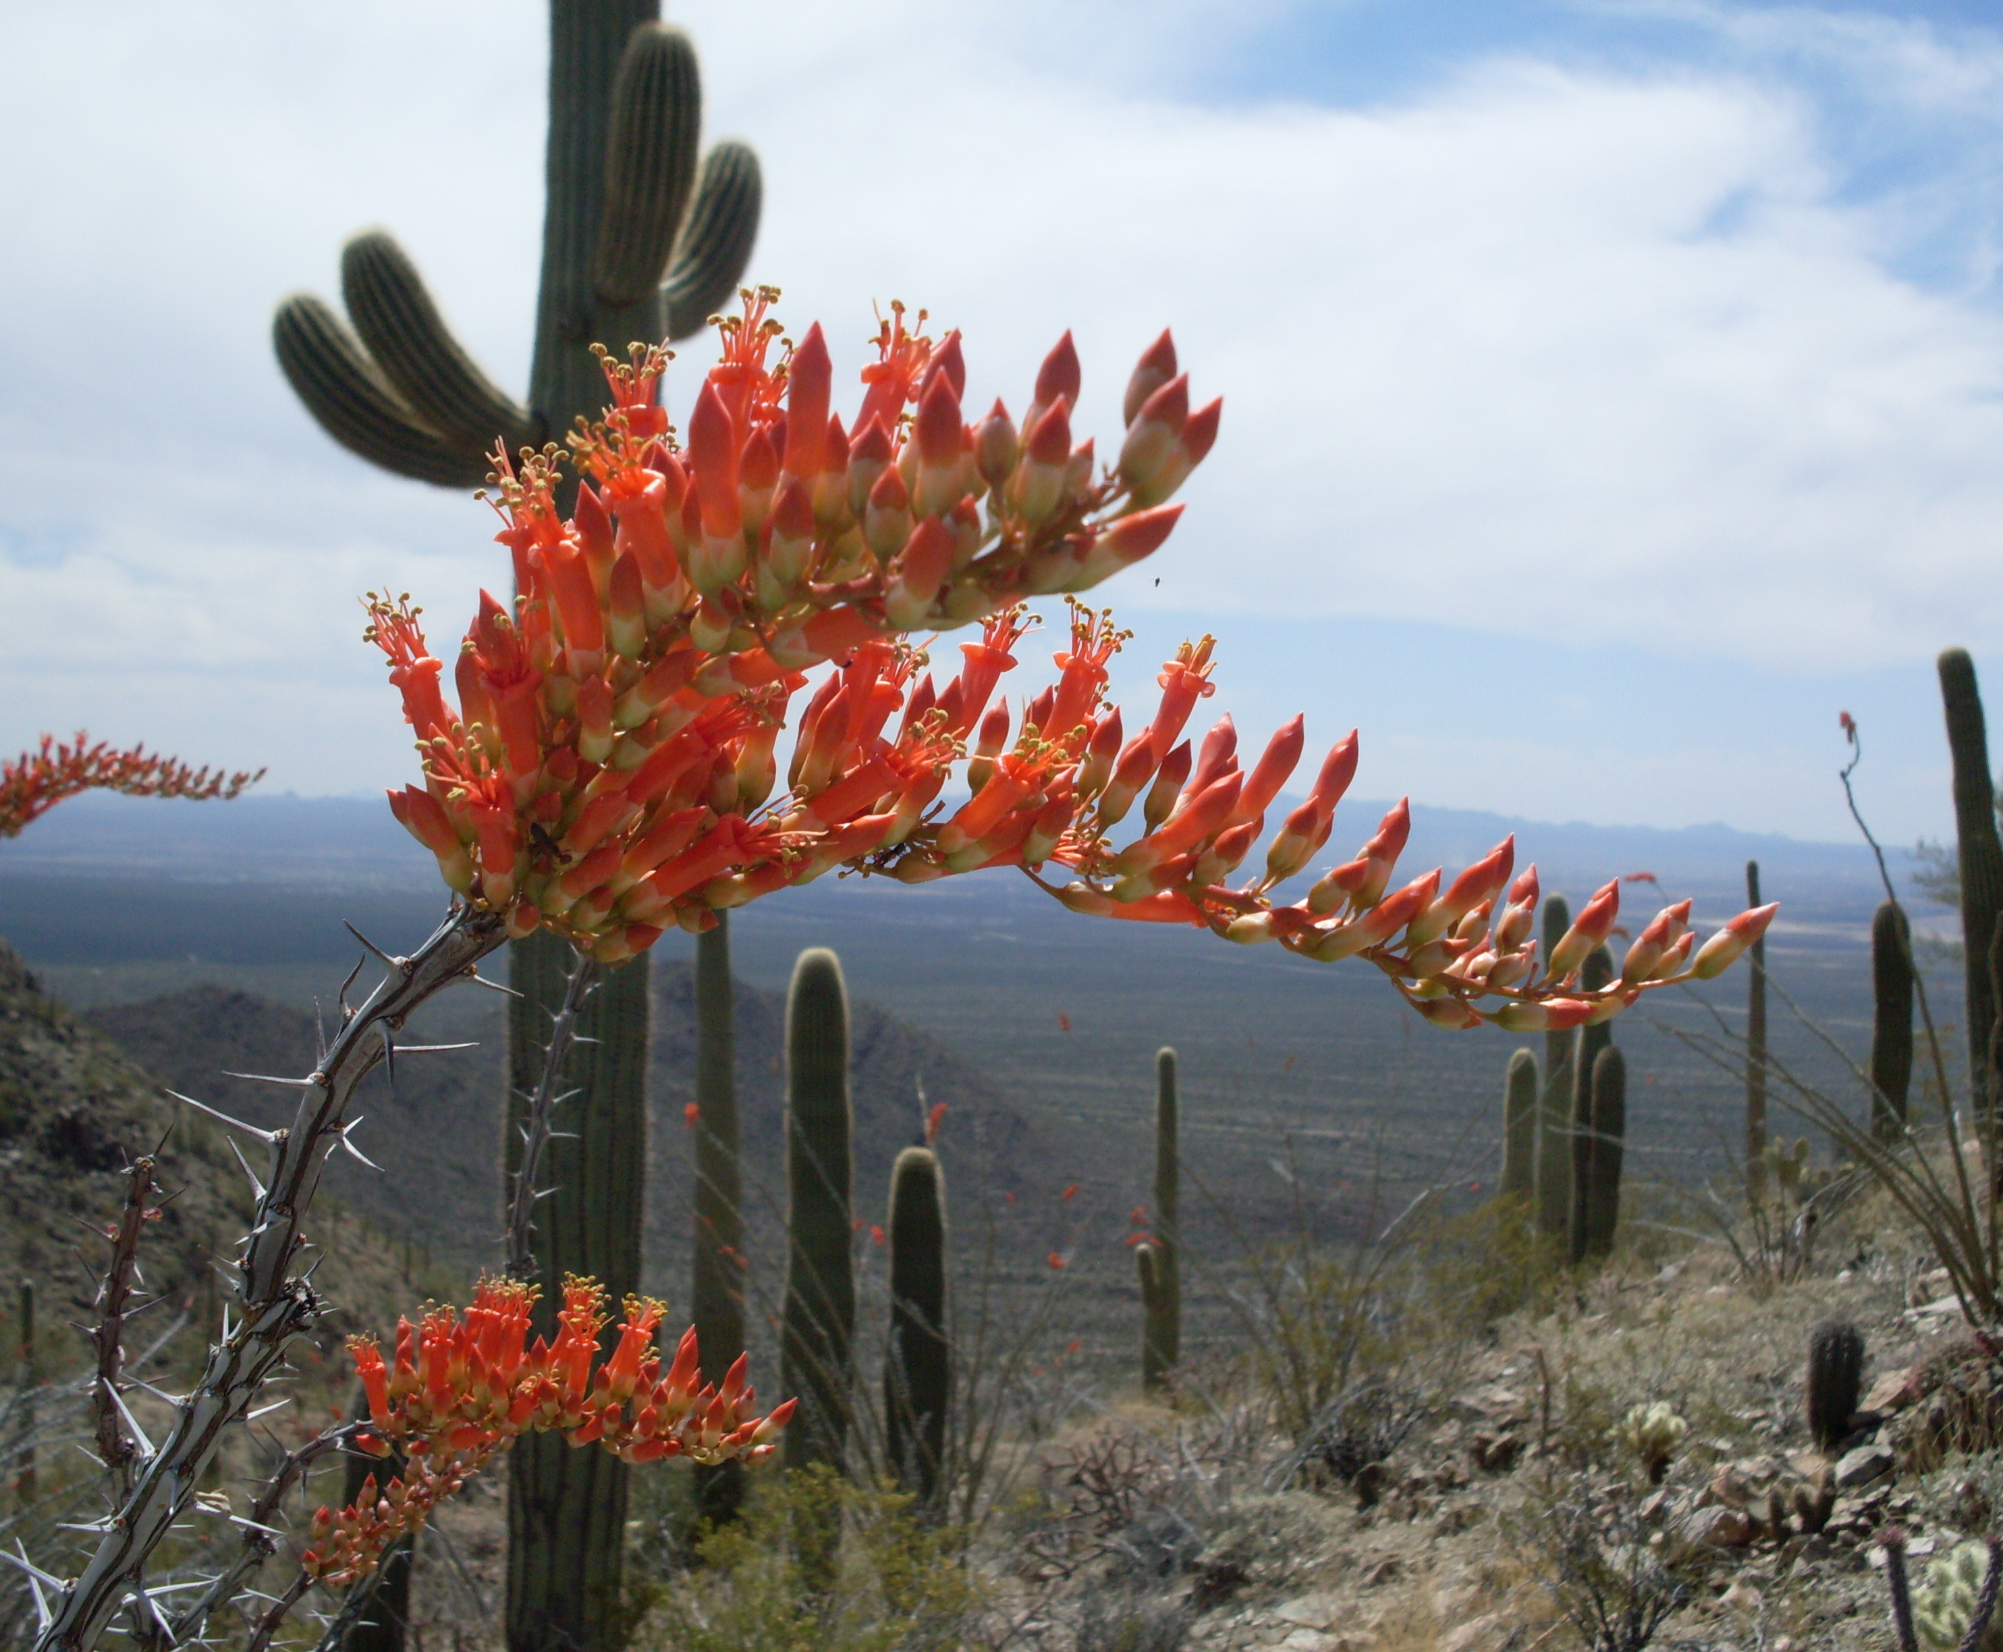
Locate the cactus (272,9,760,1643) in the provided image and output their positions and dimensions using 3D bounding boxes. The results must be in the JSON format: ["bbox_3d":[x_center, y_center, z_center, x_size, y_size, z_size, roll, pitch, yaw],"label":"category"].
[{"bbox_3d":[-1.686,-0.386,8.400,1.692,6.516,1.250,1,1,0],"label":"cactus"}]

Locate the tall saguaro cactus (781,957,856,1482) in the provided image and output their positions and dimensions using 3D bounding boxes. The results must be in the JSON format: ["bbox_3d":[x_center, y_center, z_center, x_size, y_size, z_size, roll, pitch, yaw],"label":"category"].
[{"bbox_3d":[-0.951,2.049,12.600,0.370,2.834,0.370,1,1,0],"label":"tall saguaro cactus"}]

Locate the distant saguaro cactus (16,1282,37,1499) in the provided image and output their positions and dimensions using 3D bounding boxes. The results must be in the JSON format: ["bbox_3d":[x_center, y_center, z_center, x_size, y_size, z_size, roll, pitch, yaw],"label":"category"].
[{"bbox_3d":[-15.321,8.871,38.000,0.310,3.543,0.310,1,1,0],"label":"distant saguaro cactus"}]

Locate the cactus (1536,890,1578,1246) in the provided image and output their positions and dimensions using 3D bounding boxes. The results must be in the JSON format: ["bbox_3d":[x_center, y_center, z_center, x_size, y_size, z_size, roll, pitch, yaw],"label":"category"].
[{"bbox_3d":[5.042,2.231,22.000,0.340,3.257,0.340,1,1,0],"label":"cactus"}]

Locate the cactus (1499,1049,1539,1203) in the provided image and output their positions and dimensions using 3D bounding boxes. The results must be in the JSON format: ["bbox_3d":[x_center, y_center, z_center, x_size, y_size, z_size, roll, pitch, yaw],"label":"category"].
[{"bbox_3d":[4.820,2.834,22.500,0.340,1.521,0.320,1,1,0],"label":"cactus"}]

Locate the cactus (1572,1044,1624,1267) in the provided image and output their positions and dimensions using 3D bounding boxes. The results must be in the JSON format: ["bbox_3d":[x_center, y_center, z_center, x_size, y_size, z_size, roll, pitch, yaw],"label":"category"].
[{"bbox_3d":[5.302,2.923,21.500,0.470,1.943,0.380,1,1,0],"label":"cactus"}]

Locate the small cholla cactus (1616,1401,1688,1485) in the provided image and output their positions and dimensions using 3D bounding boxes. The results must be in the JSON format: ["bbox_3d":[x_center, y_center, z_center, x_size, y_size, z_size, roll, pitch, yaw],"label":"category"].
[{"bbox_3d":[2.579,2.456,9.600,0.310,0.342,0.300,1,1,0],"label":"small cholla cactus"}]

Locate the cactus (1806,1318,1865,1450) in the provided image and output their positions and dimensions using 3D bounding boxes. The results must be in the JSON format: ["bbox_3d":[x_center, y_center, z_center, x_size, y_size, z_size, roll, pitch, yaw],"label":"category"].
[{"bbox_3d":[3.655,2.444,10.600,0.260,0.581,0.260,1,1,0],"label":"cactus"}]

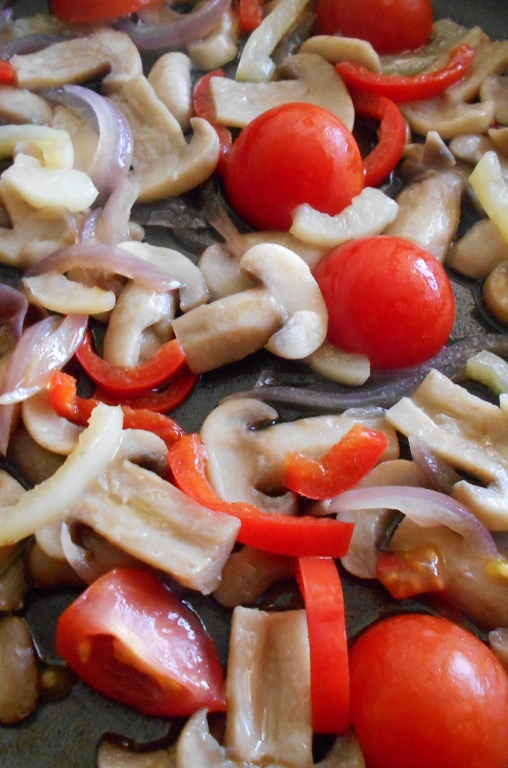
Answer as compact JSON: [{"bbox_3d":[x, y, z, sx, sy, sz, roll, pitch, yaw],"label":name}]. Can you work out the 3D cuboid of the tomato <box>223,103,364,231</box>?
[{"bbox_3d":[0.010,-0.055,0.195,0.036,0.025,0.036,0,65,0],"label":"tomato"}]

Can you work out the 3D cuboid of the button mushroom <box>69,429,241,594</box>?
[{"bbox_3d":[-0.022,0.029,0.162,0.035,0.012,0.029,25,64,11],"label":"button mushroom"}]

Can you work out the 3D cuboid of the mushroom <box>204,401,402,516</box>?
[{"bbox_3d":[0.011,0.015,0.172,0.043,0.011,0.026,-5,65,-2],"label":"mushroom"}]

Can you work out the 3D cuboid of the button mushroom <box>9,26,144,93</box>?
[{"bbox_3d":[-0.048,-0.083,0.211,0.034,0.012,0.023,-9,56,-9],"label":"button mushroom"}]

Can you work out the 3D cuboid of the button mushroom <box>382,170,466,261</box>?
[{"bbox_3d":[0.045,-0.042,0.200,0.021,0.013,0.035,17,66,8],"label":"button mushroom"}]

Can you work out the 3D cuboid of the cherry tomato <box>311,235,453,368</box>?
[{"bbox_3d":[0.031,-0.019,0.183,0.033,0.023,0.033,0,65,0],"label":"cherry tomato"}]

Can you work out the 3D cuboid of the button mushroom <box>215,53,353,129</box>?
[{"bbox_3d":[0.007,-0.072,0.209,0.038,0.012,0.030,-4,62,-5],"label":"button mushroom"}]

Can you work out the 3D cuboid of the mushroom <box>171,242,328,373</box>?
[{"bbox_3d":[-0.001,-0.013,0.179,0.036,0.013,0.027,-20,65,-13],"label":"mushroom"}]

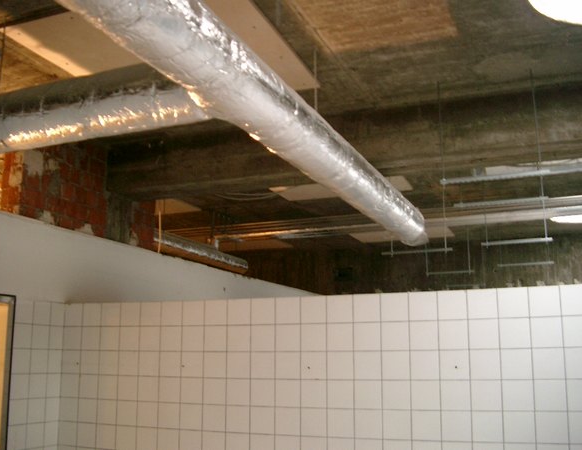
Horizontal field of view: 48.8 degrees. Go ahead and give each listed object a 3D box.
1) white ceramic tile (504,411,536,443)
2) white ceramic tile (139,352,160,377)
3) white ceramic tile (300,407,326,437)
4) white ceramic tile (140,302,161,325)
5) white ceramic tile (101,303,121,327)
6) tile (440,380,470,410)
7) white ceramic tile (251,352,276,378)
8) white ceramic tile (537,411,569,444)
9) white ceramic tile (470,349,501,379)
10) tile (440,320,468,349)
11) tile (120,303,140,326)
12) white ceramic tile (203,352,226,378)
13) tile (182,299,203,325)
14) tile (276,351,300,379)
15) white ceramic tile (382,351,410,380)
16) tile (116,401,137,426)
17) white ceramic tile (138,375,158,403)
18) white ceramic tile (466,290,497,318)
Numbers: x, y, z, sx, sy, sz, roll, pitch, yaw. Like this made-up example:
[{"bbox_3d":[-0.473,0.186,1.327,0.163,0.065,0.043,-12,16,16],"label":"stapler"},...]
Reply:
[{"bbox_3d":[1.077,0.954,3.026,0.150,0.150,0.009,-5,-13,21],"label":"white ceramic tile"},{"bbox_3d":[-0.853,0.835,3.860,0.150,0.150,0.008,-5,-13,21],"label":"white ceramic tile"},{"bbox_3d":[0.121,1.050,3.413,0.150,0.150,0.009,-5,-13,21],"label":"white ceramic tile"},{"bbox_3d":[-0.864,0.547,3.950,0.150,0.150,0.010,-5,-13,21],"label":"white ceramic tile"},{"bbox_3d":[-1.131,0.563,4.033,0.150,0.150,0.008,-5,-13,21],"label":"white ceramic tile"},{"bbox_3d":[0.820,0.849,3.195,0.150,0.150,0.010,-5,-13,21],"label":"tile"},{"bbox_3d":[-0.158,0.784,3.587,0.150,0.150,0.009,-5,-13,21],"label":"white ceramic tile"},{"bbox_3d":[1.243,0.959,3.037,0.150,0.150,0.009,-5,-13,21],"label":"white ceramic tile"},{"bbox_3d":[0.953,0.684,3.144,0.150,0.150,0.009,-5,-13,21],"label":"white ceramic tile"},{"bbox_3d":[0.831,0.560,3.280,0.150,0.150,0.009,-5,-13,21],"label":"tile"},{"bbox_3d":[-0.995,0.555,3.982,0.150,0.150,0.009,-5,-13,21],"label":"tile"},{"bbox_3d":[-0.442,0.810,3.721,0.150,0.150,0.010,-5,-13,21],"label":"white ceramic tile"},{"bbox_3d":[-0.593,0.527,3.861,0.150,0.150,0.009,-5,-13,21],"label":"tile"},{"bbox_3d":[-0.017,0.772,3.526,0.150,0.150,0.008,-5,-13,21],"label":"tile"},{"bbox_3d":[0.551,0.737,3.366,0.150,0.150,0.010,-5,-13,21],"label":"white ceramic tile"},{"bbox_3d":[-0.997,1.146,3.903,0.150,0.150,0.010,-5,-13,21],"label":"tile"},{"bbox_3d":[-0.860,0.986,3.860,0.150,0.150,0.010,-5,-13,21],"label":"white ceramic tile"},{"bbox_3d":[0.958,0.394,3.207,0.150,0.150,0.009,-5,-13,21],"label":"white ceramic tile"}]

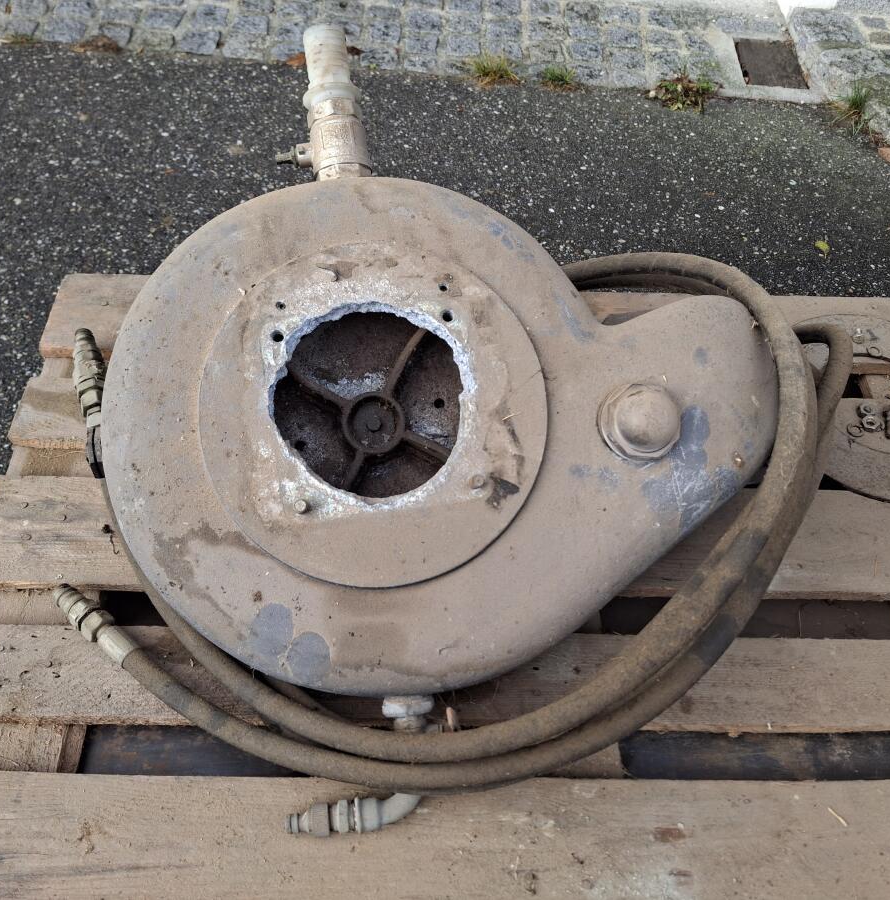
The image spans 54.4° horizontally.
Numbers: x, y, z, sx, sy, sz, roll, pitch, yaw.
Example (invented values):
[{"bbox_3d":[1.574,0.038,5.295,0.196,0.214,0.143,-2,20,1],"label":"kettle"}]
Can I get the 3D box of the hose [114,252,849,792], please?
[{"bbox_3d":[0.070,0.024,0.963,0.880,0.090,0.685,1,55,-2],"label":"hose"}]

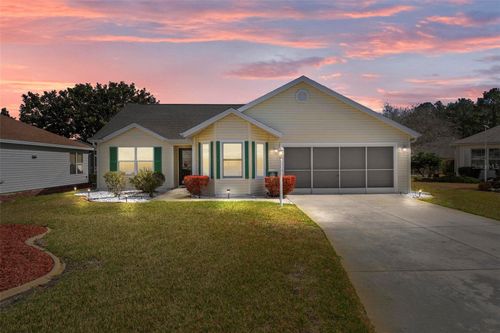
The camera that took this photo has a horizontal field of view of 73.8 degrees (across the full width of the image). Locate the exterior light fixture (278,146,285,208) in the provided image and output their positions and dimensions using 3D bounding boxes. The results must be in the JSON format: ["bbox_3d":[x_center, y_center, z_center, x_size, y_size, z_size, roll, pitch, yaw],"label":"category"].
[{"bbox_3d":[1.040,0.330,10.900,0.210,1.980,0.210,0,1,0],"label":"exterior light fixture"}]

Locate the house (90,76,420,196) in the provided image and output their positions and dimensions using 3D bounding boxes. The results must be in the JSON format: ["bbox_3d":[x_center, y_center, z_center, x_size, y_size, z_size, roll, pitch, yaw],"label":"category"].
[{"bbox_3d":[-0.450,-1.520,20.900,15.800,5.450,13.400,0,1,0],"label":"house"}]

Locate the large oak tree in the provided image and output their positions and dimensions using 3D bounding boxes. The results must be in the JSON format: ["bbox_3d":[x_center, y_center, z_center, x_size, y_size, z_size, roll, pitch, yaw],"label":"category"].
[{"bbox_3d":[-16.400,-3.450,34.000,14.500,9.700,13.000,0,1,0],"label":"large oak tree"}]

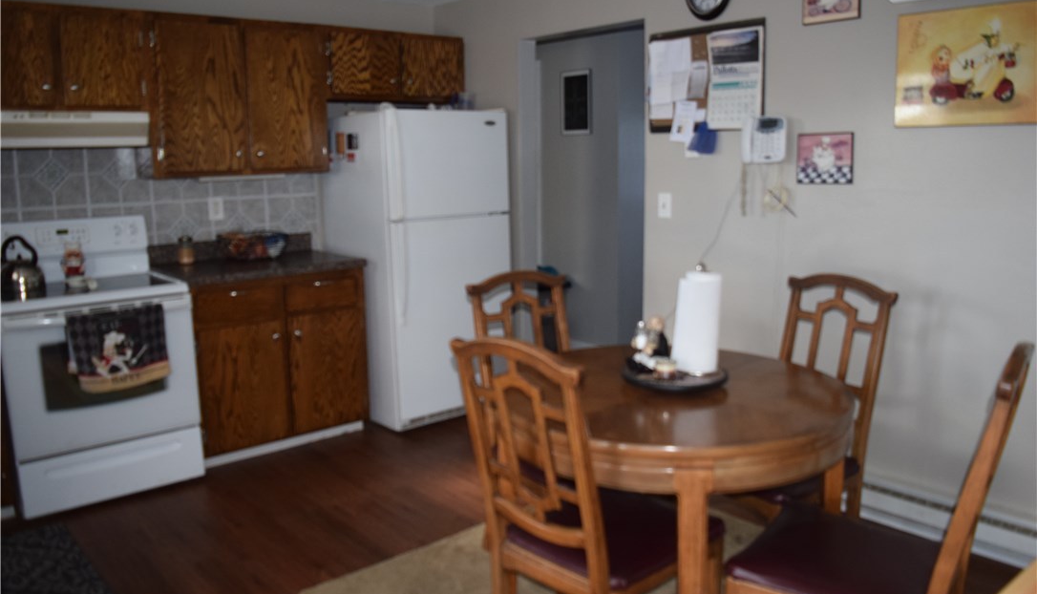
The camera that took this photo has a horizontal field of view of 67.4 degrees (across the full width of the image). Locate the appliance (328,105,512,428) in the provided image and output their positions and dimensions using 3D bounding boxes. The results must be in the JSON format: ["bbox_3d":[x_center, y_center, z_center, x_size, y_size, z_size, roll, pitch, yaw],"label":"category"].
[{"bbox_3d":[-0.578,-0.204,4.611,0.800,1.710,0.750,-10,14,-39],"label":"appliance"}]

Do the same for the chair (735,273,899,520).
[{"bbox_3d":[0.875,0.464,2.620,0.560,1.010,0.460,-7,12,-30],"label":"chair"}]

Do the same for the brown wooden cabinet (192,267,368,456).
[{"bbox_3d":[-1.365,0.277,4.183,0.900,0.850,0.590,-10,14,-39],"label":"brown wooden cabinet"}]

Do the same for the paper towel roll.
[{"bbox_3d":[0.589,0.089,2.551,0.140,0.300,0.135,1,11,12],"label":"paper towel roll"}]

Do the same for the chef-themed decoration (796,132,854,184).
[{"bbox_3d":[1.246,-0.562,3.157,0.015,0.200,0.237,-10,14,-39],"label":"chef-themed decoration"}]

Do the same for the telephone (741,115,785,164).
[{"bbox_3d":[1.037,-0.660,3.280,0.070,0.185,0.185,-10,14,-39],"label":"telephone"}]

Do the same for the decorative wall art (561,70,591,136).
[{"bbox_3d":[0.402,-1.345,5.370,0.025,0.425,0.275,-10,14,-39],"label":"decorative wall art"}]

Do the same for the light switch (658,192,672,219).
[{"bbox_3d":[0.712,-0.444,3.788,0.010,0.116,0.072,-10,14,-39],"label":"light switch"}]

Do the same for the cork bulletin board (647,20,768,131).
[{"bbox_3d":[0.849,-0.999,3.524,0.020,0.455,0.610,-10,14,-39],"label":"cork bulletin board"}]

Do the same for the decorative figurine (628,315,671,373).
[{"bbox_3d":[0.439,0.155,2.565,0.125,0.170,0.125,-11,15,-43],"label":"decorative figurine"}]

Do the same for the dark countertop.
[{"bbox_3d":[-1.376,-0.154,4.113,0.900,0.040,0.630,-10,14,-39],"label":"dark countertop"}]

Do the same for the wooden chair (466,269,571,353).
[{"bbox_3d":[0.173,0.458,2.848,0.480,1.030,0.570,-8,13,-33],"label":"wooden chair"}]

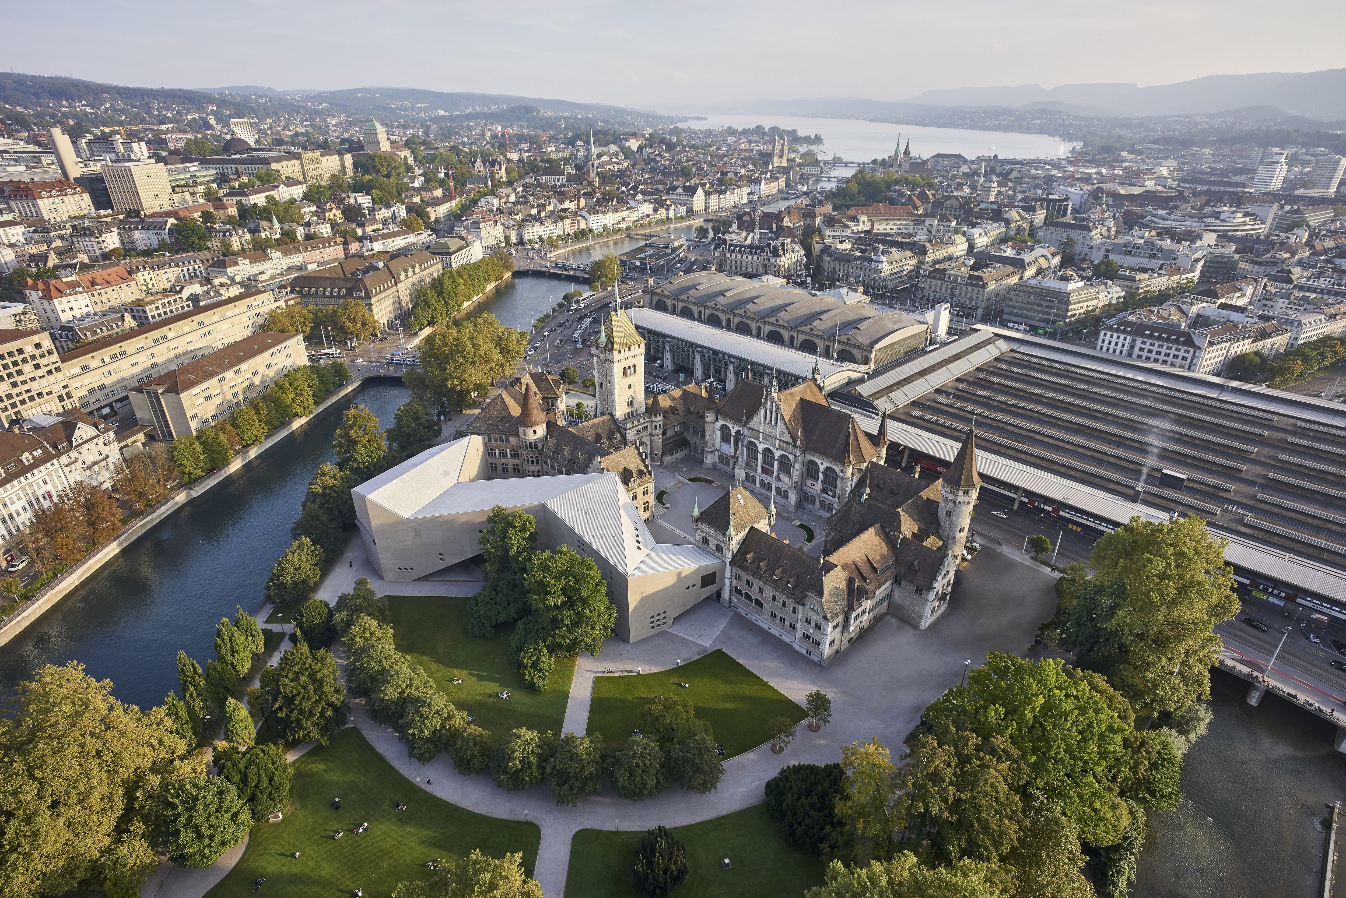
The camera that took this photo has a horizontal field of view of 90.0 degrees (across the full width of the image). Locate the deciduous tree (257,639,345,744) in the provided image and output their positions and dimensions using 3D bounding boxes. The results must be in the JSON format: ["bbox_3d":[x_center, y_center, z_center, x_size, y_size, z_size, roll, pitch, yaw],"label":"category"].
[{"bbox_3d":[-69.940,47.180,128.140,13.700,23.500,13.700,-19,32,-32],"label":"deciduous tree"}]

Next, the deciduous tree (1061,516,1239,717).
[{"bbox_3d":[92.509,33.099,132.644,25.060,40.650,25.060,0,27,0],"label":"deciduous tree"}]

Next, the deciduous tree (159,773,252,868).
[{"bbox_3d":[-75.070,60.770,108.890,11.800,16.700,11.800,23,35,37],"label":"deciduous tree"}]

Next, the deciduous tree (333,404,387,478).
[{"bbox_3d":[-94.610,-1.150,203.490,14.000,24.000,14.000,0,26,0],"label":"deciduous tree"}]

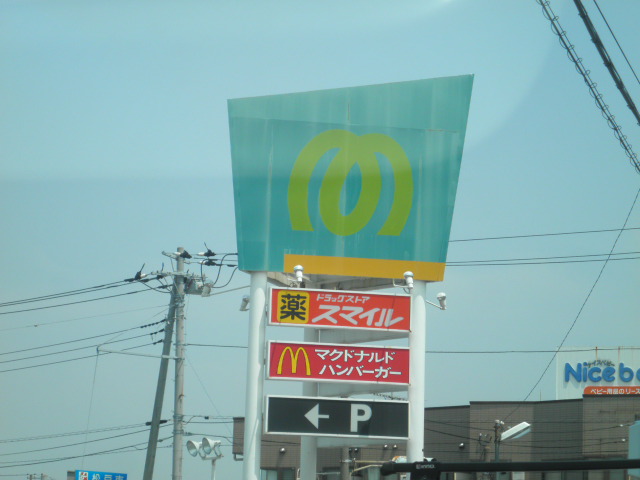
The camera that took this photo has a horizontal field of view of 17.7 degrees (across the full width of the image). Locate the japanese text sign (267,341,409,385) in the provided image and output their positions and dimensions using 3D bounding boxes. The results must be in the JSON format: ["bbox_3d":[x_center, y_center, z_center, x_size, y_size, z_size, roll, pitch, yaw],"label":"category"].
[{"bbox_3d":[0.342,2.273,37.601,2.667,0.680,0.200,3,-11,-9],"label":"japanese text sign"}]

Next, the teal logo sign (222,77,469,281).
[{"bbox_3d":[0.316,-1.036,39.526,4.662,4.004,3.000,3,-11,-9],"label":"teal logo sign"}]

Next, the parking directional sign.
[{"bbox_3d":[0.318,3.257,37.421,2.678,0.684,0.200,3,-11,-9],"label":"parking directional sign"}]

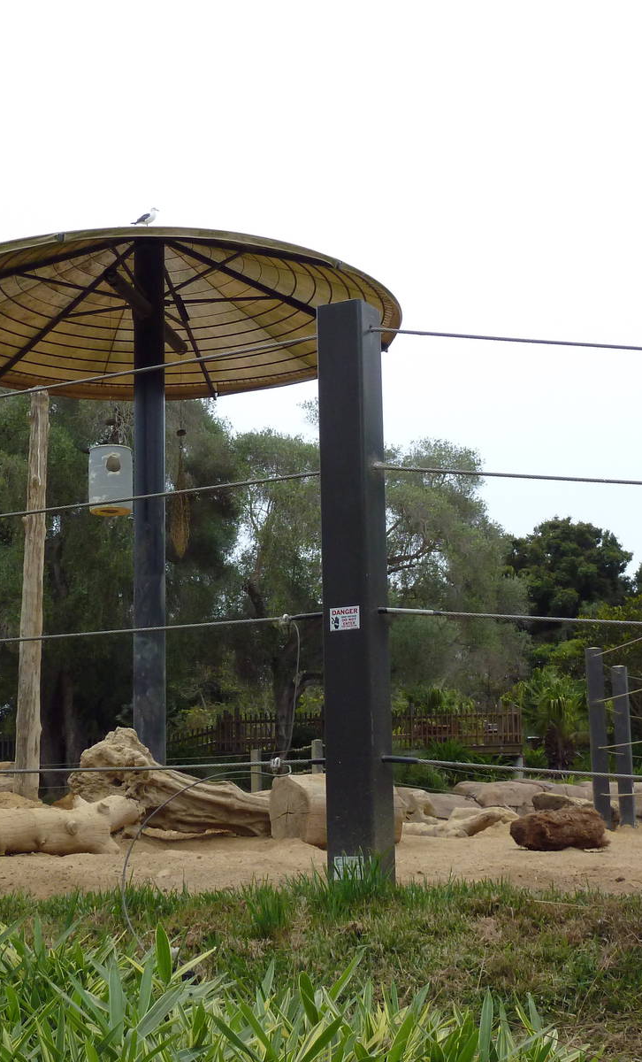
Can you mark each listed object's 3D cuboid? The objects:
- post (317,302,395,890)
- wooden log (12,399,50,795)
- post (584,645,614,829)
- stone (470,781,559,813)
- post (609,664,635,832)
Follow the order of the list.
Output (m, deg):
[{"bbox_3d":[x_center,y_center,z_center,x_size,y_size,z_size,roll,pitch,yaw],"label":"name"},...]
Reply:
[{"bbox_3d":[0.150,0.230,7.220,0.202,2.450,0.202,-7,-13,28],"label":"post"},{"bbox_3d":[-2.926,0.610,17.534,0.250,4.220,0.250,0,-12,0],"label":"wooden log"},{"bbox_3d":[3.716,2.797,22.904,0.205,2.450,0.205,-1,-12,1],"label":"post"},{"bbox_3d":[3.020,4.315,27.799,1.417,0.517,0.850,-2,-12,5],"label":"stone"},{"bbox_3d":[4.594,3.284,25.969,0.205,2.450,0.205,-5,-12,16],"label":"post"}]

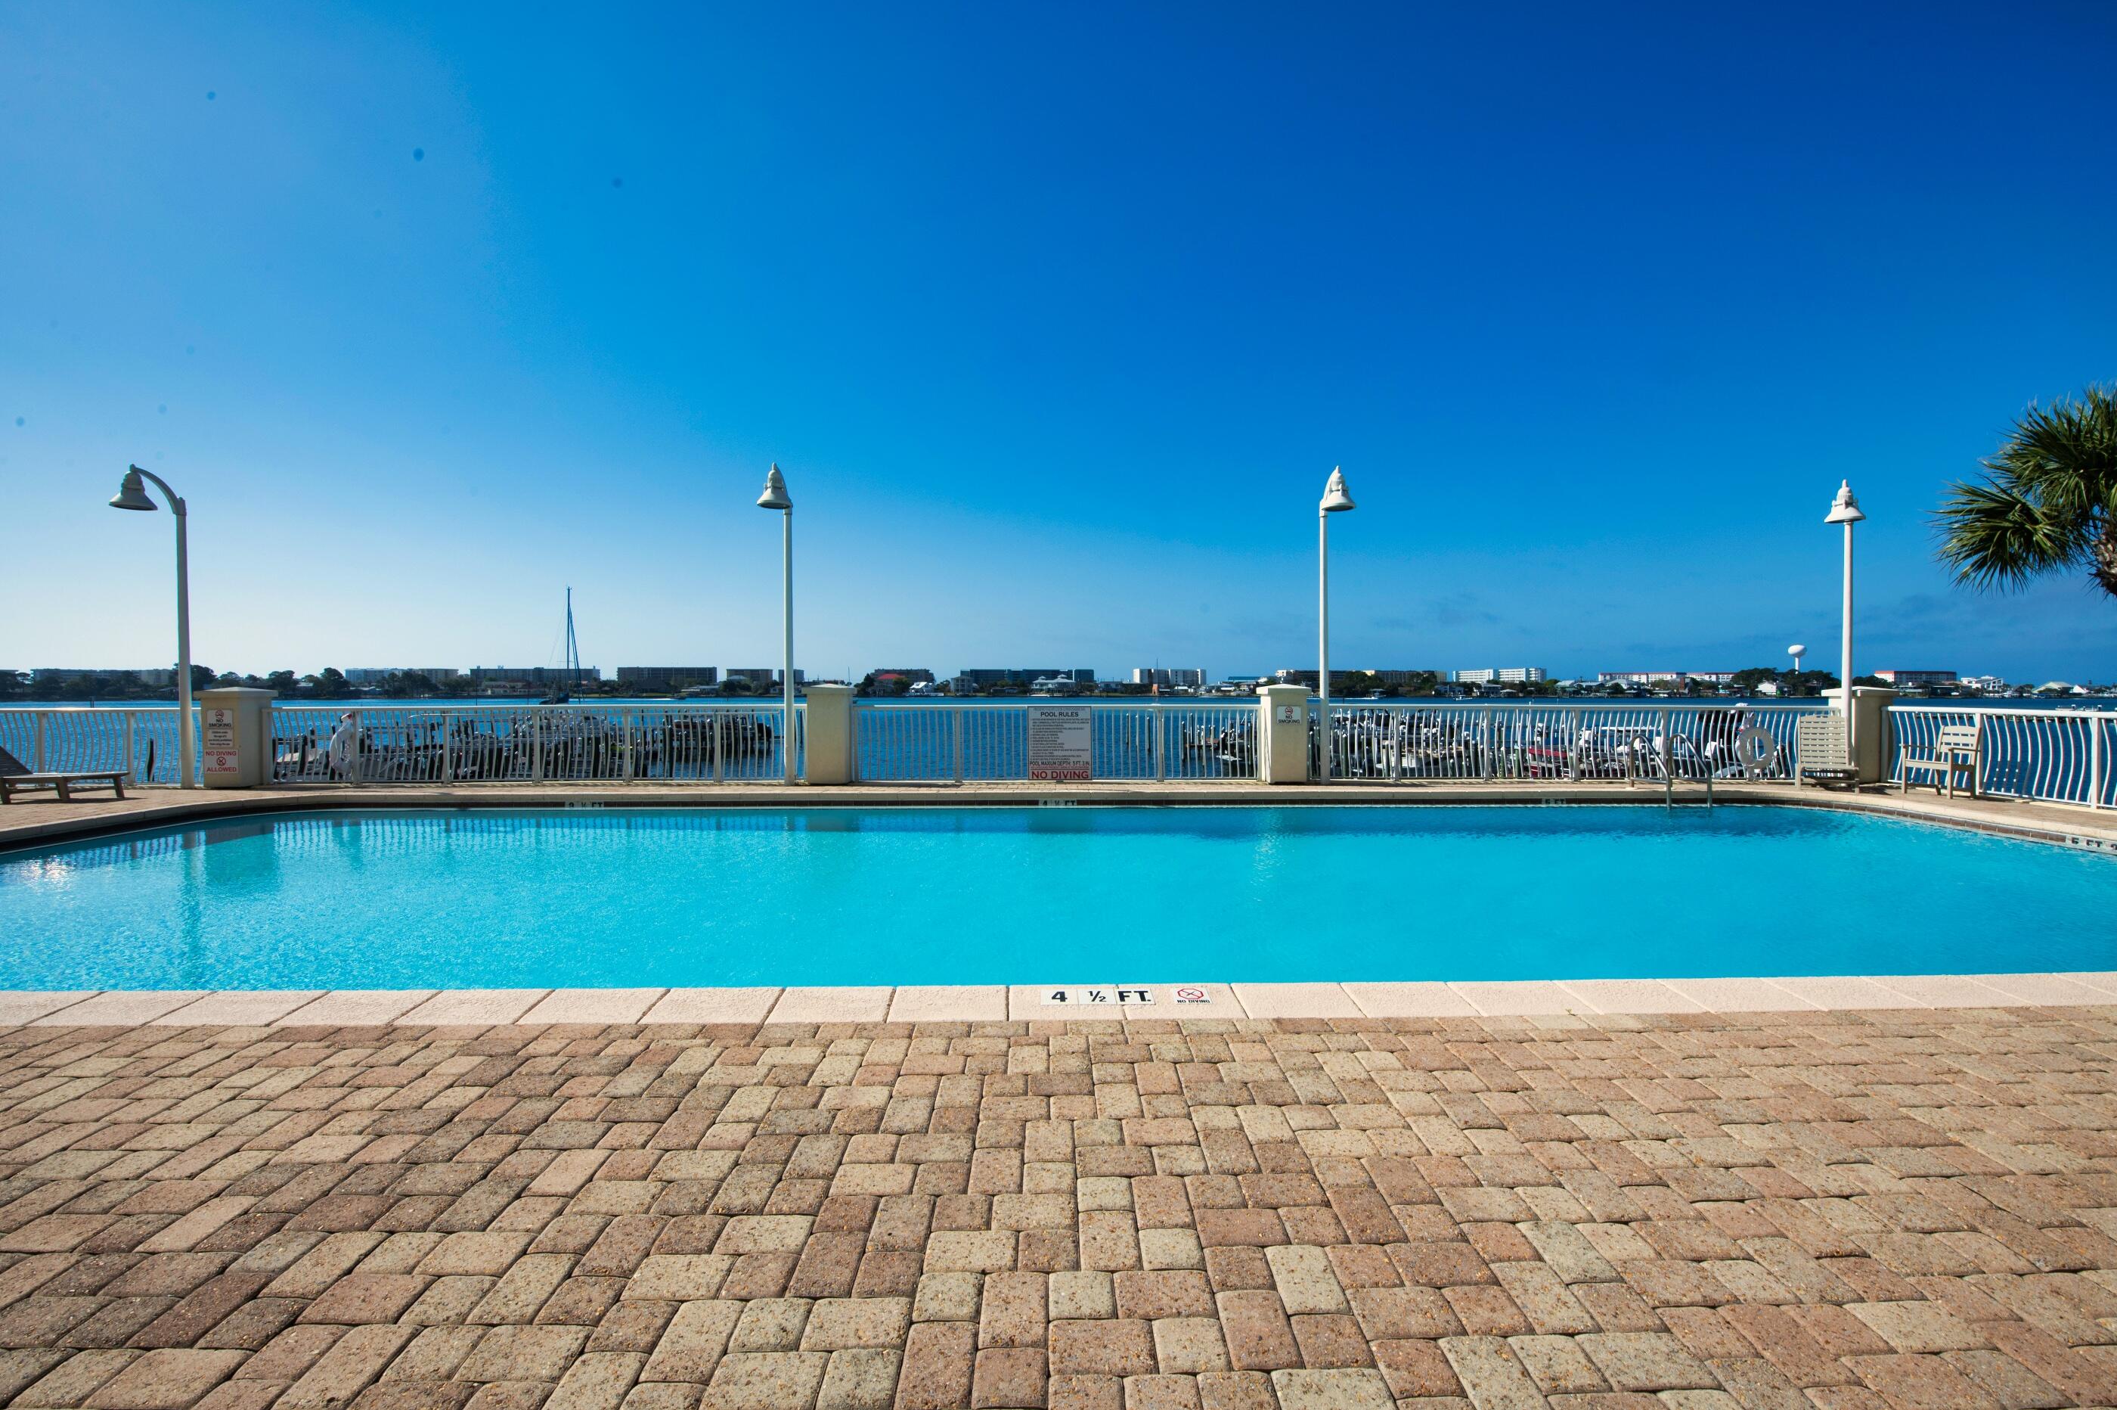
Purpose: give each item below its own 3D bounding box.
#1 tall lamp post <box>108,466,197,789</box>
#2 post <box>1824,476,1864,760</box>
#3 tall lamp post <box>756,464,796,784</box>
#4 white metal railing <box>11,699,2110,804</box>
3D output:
[{"bbox_3d":[-11.765,-0.975,10.733,0.430,4.200,0.850,0,1,0],"label":"tall lamp post"},{"bbox_3d":[10.783,-0.972,11.221,0.430,4.200,0.850,1,1,41],"label":"post"},{"bbox_3d":[-3.645,-1.016,10.782,0.430,4.200,0.850,0,1,0],"label":"tall lamp post"},{"bbox_3d":[-1.400,0.564,10.059,25.800,1.070,2.600,0,1,0],"label":"white metal railing"}]

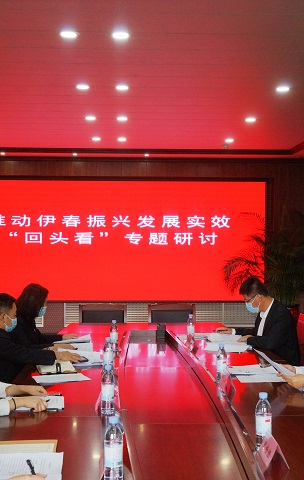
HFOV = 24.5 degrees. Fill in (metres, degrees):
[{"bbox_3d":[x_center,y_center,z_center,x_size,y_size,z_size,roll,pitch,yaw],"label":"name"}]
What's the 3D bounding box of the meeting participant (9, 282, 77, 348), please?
[{"bbox_3d":[-0.870,0.969,5.620,0.610,1.220,0.500,1,0,-11],"label":"meeting participant"}]

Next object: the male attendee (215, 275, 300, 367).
[{"bbox_3d":[0.850,0.949,5.520,0.630,1.290,0.560,1,0,-2],"label":"male attendee"}]

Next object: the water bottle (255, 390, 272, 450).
[{"bbox_3d":[0.440,0.716,2.750,0.066,0.233,0.066,1,0,0],"label":"water bottle"}]

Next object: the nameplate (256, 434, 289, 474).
[{"bbox_3d":[0.447,0.786,2.580,0.092,0.093,0.197,1,0,-2],"label":"nameplate"}]

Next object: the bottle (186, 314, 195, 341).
[{"bbox_3d":[0.313,0.724,5.700,0.065,0.232,0.065,1,0,0],"label":"bottle"}]

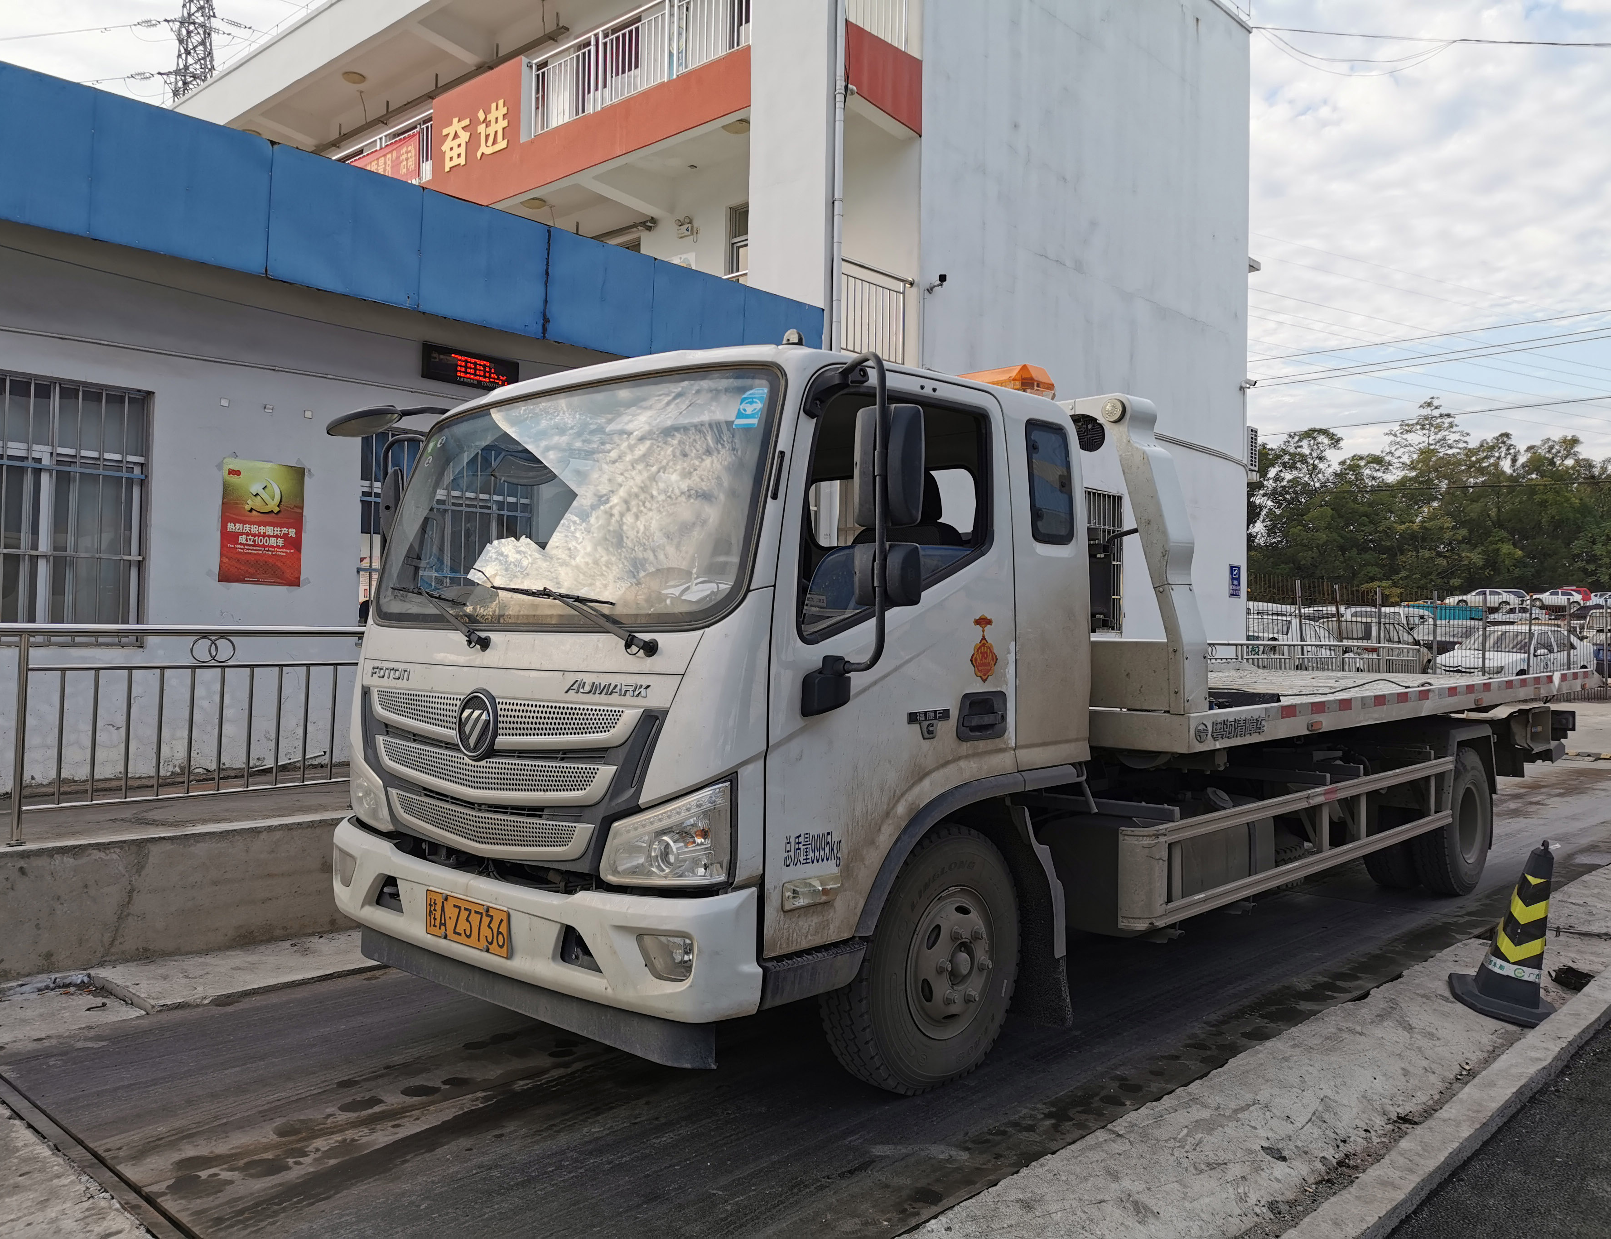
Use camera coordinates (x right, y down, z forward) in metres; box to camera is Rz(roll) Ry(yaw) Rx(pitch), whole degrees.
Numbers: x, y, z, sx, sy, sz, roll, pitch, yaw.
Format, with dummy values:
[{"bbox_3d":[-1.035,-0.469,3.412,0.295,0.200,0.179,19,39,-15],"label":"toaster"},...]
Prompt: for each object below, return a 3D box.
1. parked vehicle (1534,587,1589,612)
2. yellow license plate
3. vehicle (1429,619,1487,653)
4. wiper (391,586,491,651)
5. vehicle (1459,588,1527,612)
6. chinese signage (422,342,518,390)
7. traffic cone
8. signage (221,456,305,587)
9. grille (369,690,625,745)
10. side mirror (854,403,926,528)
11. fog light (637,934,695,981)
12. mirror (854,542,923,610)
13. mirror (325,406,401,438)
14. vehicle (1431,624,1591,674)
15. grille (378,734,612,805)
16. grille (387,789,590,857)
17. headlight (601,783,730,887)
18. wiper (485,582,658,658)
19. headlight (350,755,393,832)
[{"bbox_3d":[50.089,-1.206,86.000,4.300,1.440,1.700,0,-2,20],"label":"parked vehicle"},{"bbox_3d":[-1.016,0.910,3.862,0.440,0.140,0.015,-1,-2,43],"label":"yellow license plate"},{"bbox_3d":[14.828,0.799,29.000,4.400,1.500,1.750,1,-1,-37],"label":"vehicle"},{"bbox_3d":[-1.224,-0.028,4.242,0.080,0.153,0.814,12,0,-39],"label":"wiper"},{"bbox_3d":[42.268,-1.162,80.000,4.500,1.440,1.720,0,-2,20],"label":"vehicle"},{"bbox_3d":[-2.195,-1.647,8.482,0.080,0.225,0.710,0,-1,43],"label":"chinese signage"},{"bbox_3d":[2.713,1.132,4.856,0.365,0.640,0.365,12,3,-22],"label":"traffic cone"},{"bbox_3d":[-3.171,-0.561,7.525,0.010,0.710,0.485,1,-1,43],"label":"signage"},{"bbox_3d":[-0.975,0.307,3.914,1.390,0.175,0.080,-1,-2,43],"label":"grille"},{"bbox_3d":[0.228,-0.408,3.428,0.185,0.325,0.100,0,0,18],"label":"side mirror"},{"bbox_3d":[-0.348,0.883,3.393,0.170,0.120,0.085,0,0,28],"label":"fog light"},{"bbox_3d":[0.221,-0.117,3.450,0.175,0.178,0.075,0,-2,35],"label":"mirror"},{"bbox_3d":[-1.605,-0.723,4.700,0.200,0.070,0.210,-20,-11,41],"label":"mirror"},{"bbox_3d":[15.420,0.870,28.000,4.400,1.460,1.730,2,-2,-33],"label":"vehicle"},{"bbox_3d":[-0.977,0.471,3.910,1.270,0.175,0.080,-1,-2,43],"label":"grille"},{"bbox_3d":[-0.975,0.644,3.909,1.090,0.165,0.080,-1,-2,43],"label":"grille"},{"bbox_3d":[-0.359,0.577,3.479,0.390,0.285,0.170,0,0,34],"label":"headlight"},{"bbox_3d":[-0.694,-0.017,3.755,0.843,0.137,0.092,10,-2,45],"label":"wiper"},{"bbox_3d":[-1.483,0.574,4.526,0.170,0.285,0.390,1,0,-38],"label":"headlight"}]

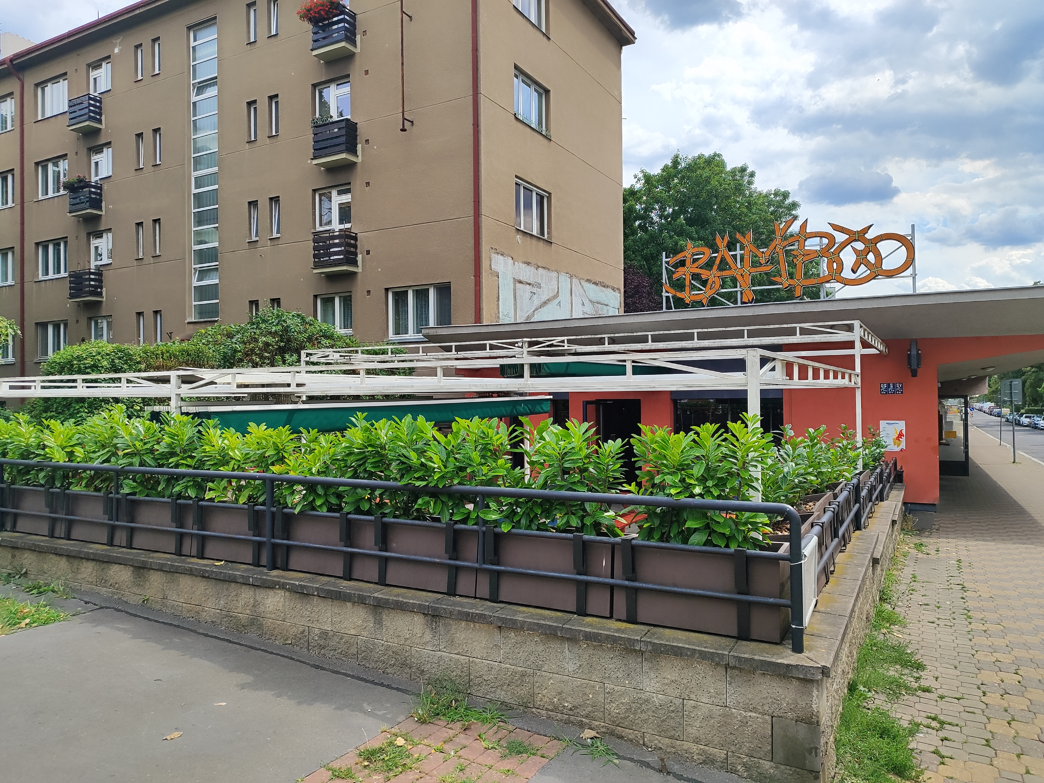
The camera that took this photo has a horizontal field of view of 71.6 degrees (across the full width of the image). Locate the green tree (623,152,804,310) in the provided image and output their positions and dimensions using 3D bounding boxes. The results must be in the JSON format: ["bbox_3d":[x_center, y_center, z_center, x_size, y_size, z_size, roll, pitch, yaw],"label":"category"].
[{"bbox_3d":[8.077,-4.250,33.047,9.400,13.245,9.200,-1,-1,29],"label":"green tree"}]

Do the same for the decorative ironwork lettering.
[{"bbox_3d":[3.584,-1.827,10.062,3.296,1.119,0.110,-1,-1,29],"label":"decorative ironwork lettering"}]

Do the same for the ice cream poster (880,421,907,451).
[{"bbox_3d":[5.126,0.618,10.000,0.300,0.420,0.020,-1,-1,29],"label":"ice cream poster"}]

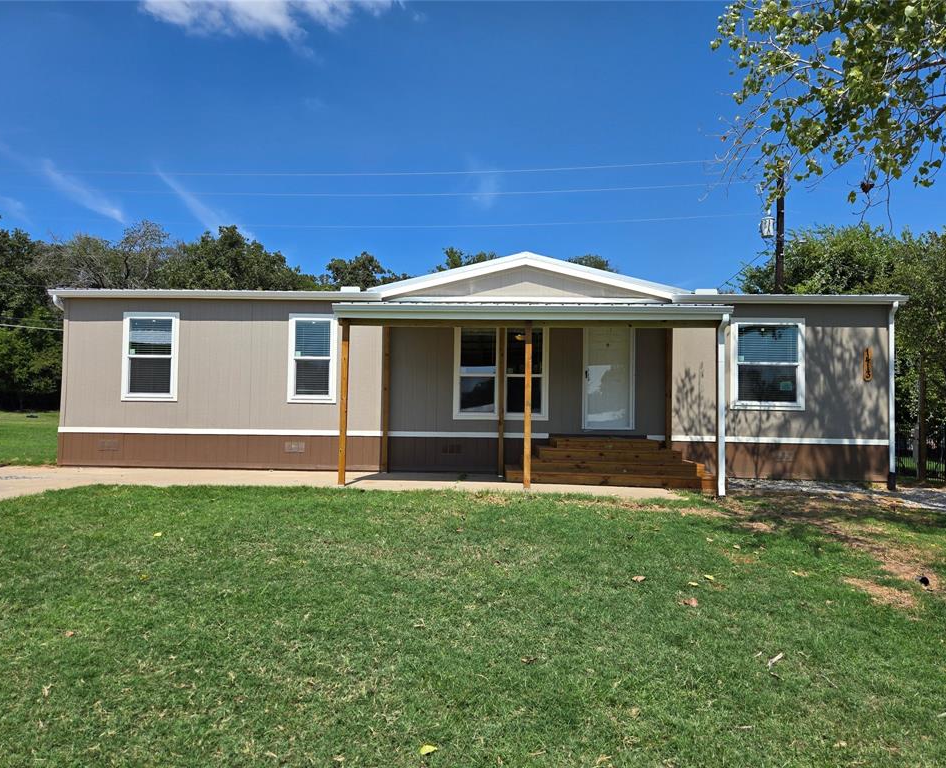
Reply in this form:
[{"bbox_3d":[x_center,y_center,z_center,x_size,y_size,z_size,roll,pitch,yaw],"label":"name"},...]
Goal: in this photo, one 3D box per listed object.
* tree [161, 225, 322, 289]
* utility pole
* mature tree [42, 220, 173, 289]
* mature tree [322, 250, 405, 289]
[{"bbox_3d":[-13.259,-3.359,39.150,9.000,11.332,8.800,1,-2,2],"label":"tree"},{"bbox_3d":[10.324,-2.582,22.917,0.300,9.408,0.300,1,-2,2],"label":"utility pole"},{"bbox_3d":[-20.881,-3.589,39.153,8.000,11.560,8.000,1,-2,2],"label":"mature tree"},{"bbox_3d":[-6.602,-2.946,43.144,6.600,10.976,6.600,1,-2,2],"label":"mature tree"}]

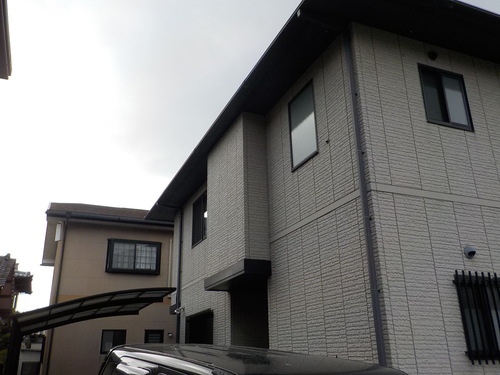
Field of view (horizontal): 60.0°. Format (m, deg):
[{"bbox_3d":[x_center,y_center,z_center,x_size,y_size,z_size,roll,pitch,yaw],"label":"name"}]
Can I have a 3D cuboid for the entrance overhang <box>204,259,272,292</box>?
[{"bbox_3d":[-0.271,1.643,7.919,0.480,0.250,2.200,7,-21,-21],"label":"entrance overhang"}]

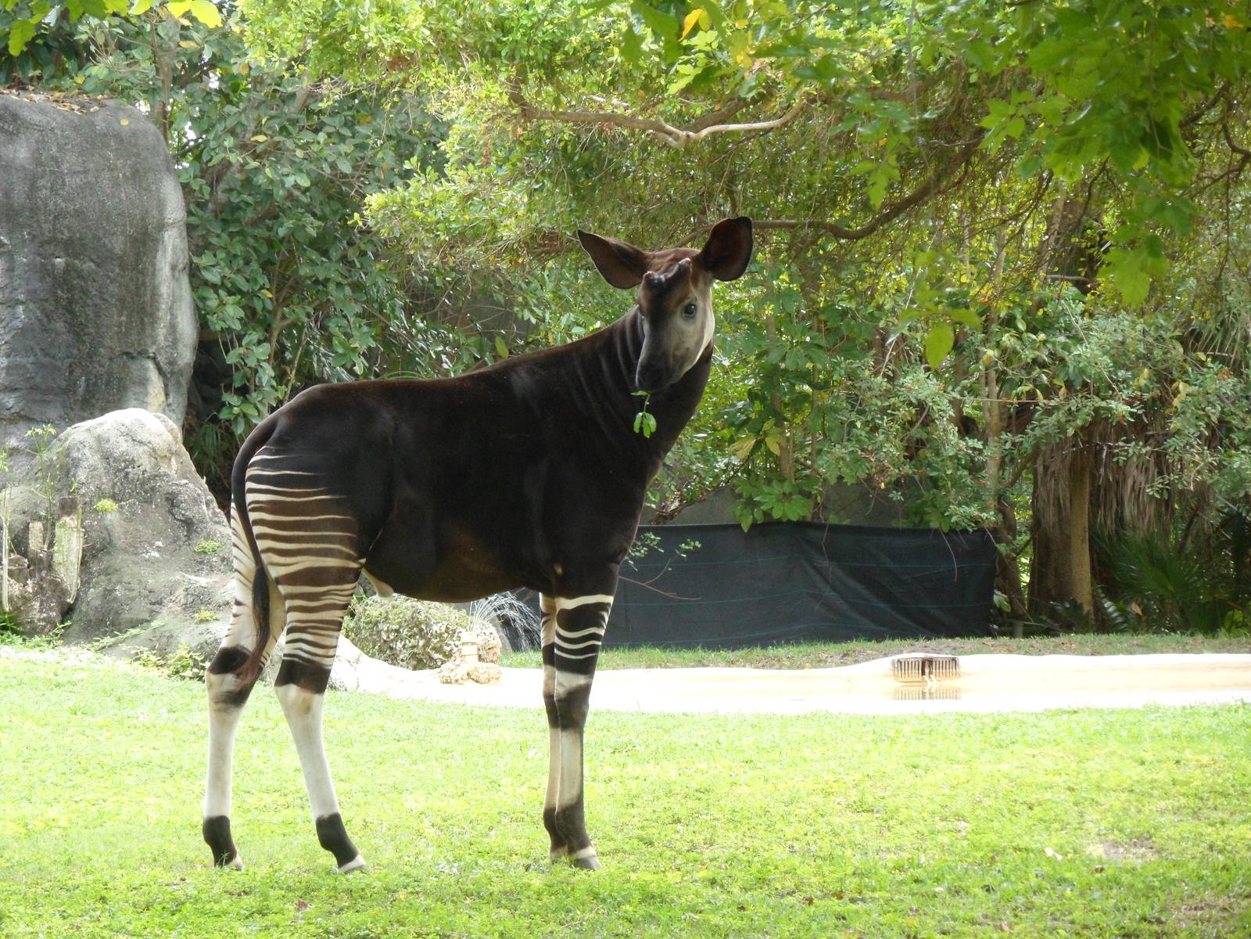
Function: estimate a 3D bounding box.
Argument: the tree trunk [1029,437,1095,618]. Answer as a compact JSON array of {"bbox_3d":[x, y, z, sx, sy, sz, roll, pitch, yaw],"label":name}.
[{"bbox_3d":[2.463,0.339,41.000,0.370,1.100,0.370,0,1,0],"label":"tree trunk"}]

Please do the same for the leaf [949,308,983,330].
[{"bbox_3d":[0.632,-0.279,13.500,0.060,0.044,0.030,0,1,0],"label":"leaf"}]

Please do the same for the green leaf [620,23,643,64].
[{"bbox_3d":[0.011,-0.791,13.500,0.042,0.076,0.020,0,1,0],"label":"green leaf"}]

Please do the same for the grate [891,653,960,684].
[{"bbox_3d":[1.448,0.963,35.000,0.330,0.141,0.060,0,1,0],"label":"grate"}]

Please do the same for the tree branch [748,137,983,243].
[{"bbox_3d":[1.199,-1.393,36.000,1.153,0.533,0.400,0,1,0],"label":"tree branch"}]

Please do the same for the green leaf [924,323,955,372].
[{"bbox_3d":[0.583,-0.226,13.500,0.056,0.091,0.020,0,1,0],"label":"green leaf"}]

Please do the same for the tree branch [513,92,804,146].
[{"bbox_3d":[0.167,-1.686,35.000,1.441,0.278,0.400,0,1,0],"label":"tree branch"}]

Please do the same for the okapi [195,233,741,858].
[{"bbox_3d":[-0.440,0.222,21.600,1.560,1.940,0.620,0,1,-20],"label":"okapi"}]

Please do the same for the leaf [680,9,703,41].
[{"bbox_3d":[0.123,-0.826,13.500,0.042,0.060,0.020,0,1,0],"label":"leaf"}]

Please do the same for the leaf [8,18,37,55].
[{"bbox_3d":[-1.288,-0.922,15.500,0.063,0.081,0.025,0,1,0],"label":"leaf"}]

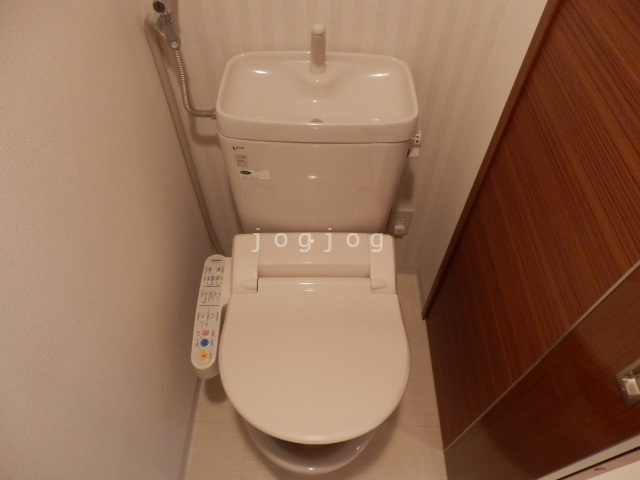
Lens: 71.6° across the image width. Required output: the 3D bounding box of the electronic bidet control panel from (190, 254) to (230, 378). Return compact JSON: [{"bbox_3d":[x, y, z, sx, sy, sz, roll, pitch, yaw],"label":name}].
[{"bbox_3d":[-0.245,0.176,1.044,0.067,0.059,0.278,-1,59,0],"label":"electronic bidet control panel"}]

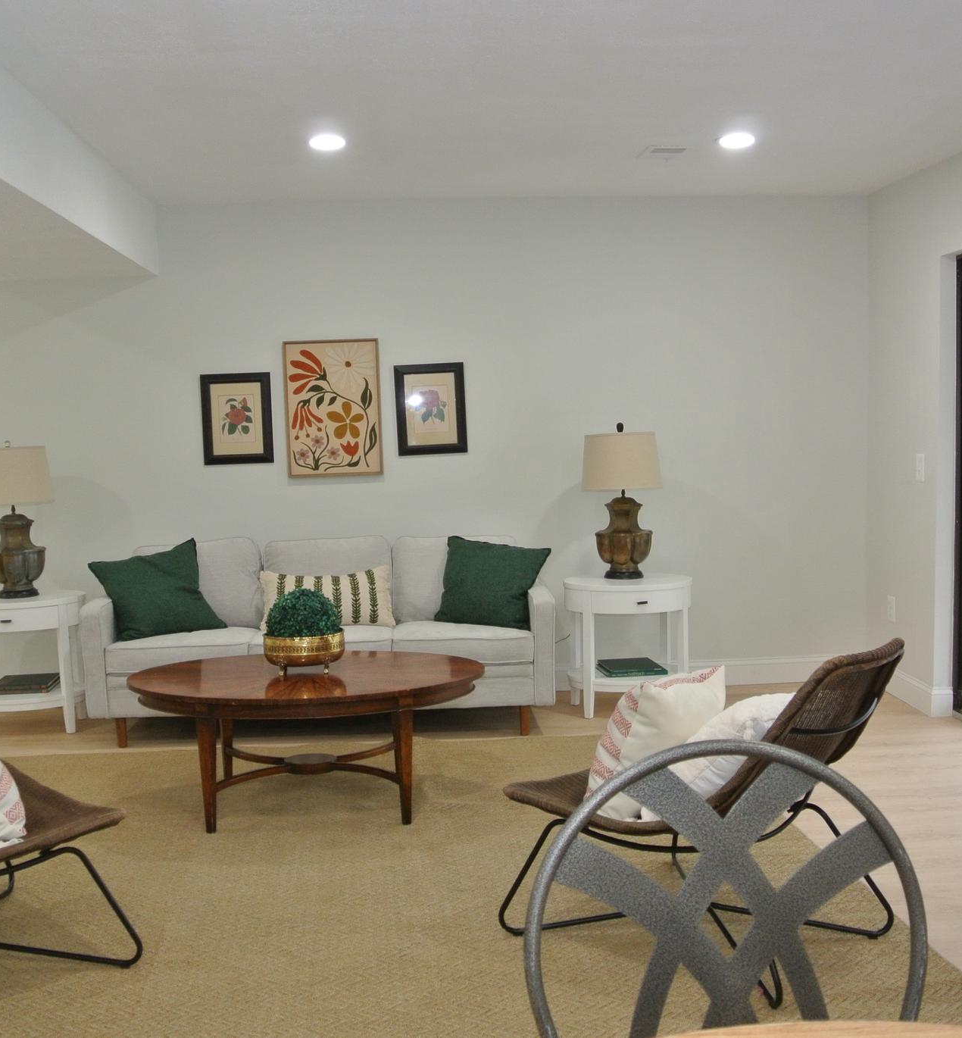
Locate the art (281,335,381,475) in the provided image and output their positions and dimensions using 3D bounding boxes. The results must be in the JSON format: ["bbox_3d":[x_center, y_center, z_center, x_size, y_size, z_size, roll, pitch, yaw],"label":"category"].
[{"bbox_3d":[-0.717,-0.538,5.671,0.457,0.661,0.030,-2,4,-4],"label":"art"}]

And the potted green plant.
[{"bbox_3d":[-0.644,0.402,4.220,0.295,0.305,0.290,-2,4,-4],"label":"potted green plant"}]

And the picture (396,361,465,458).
[{"bbox_3d":[-0.242,-0.536,5.707,0.337,0.441,0.025,-2,4,-4],"label":"picture"}]

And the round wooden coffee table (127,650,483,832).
[{"bbox_3d":[-0.615,0.786,4.181,1.260,0.460,0.810,-2,4,-4],"label":"round wooden coffee table"}]

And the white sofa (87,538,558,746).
[{"bbox_3d":[-0.703,0.513,5.315,1.990,0.830,0.830,-2,4,-4],"label":"white sofa"}]

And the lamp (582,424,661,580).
[{"bbox_3d":[0.662,-0.080,5.465,0.375,0.730,0.365,-2,4,-4],"label":"lamp"}]

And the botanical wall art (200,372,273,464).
[{"bbox_3d":[-1.179,-0.485,5.649,0.333,0.434,0.025,-2,4,-4],"label":"botanical wall art"}]

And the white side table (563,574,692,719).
[{"bbox_3d":[0.694,0.588,5.448,0.600,0.600,0.440,-2,4,-4],"label":"white side table"}]

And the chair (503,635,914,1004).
[{"bbox_3d":[0.621,0.685,3.002,0.740,0.790,0.840,-6,6,-45],"label":"chair"}]

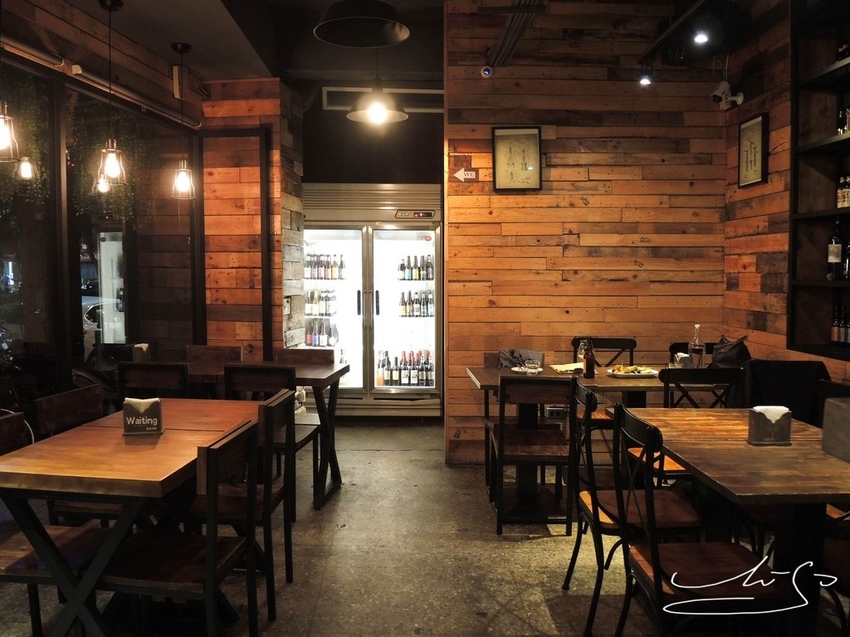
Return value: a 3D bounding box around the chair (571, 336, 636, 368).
[{"bbox_3d":[1.242,0.602,4.492,0.450,0.890,0.490,0,4,-3],"label":"chair"}]

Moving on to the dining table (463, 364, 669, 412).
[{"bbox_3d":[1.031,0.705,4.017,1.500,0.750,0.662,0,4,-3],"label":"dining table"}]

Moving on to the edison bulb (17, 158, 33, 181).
[{"bbox_3d":[-2.006,-0.749,3.456,0.070,0.109,0.070,0,4,7],"label":"edison bulb"}]

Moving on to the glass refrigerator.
[{"bbox_3d":[-0.498,-0.150,6.376,1.281,2.071,0.740,0,4,0],"label":"glass refrigerator"}]

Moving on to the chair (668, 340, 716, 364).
[{"bbox_3d":[1.700,0.608,4.002,0.430,0.885,0.470,0,4,-2],"label":"chair"}]

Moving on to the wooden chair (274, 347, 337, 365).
[{"bbox_3d":[-0.858,0.632,4.560,0.420,0.820,0.460,0,4,7],"label":"wooden chair"}]

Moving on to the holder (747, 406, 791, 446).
[{"bbox_3d":[1.165,0.360,2.333,0.138,0.124,0.078,0,4,-2],"label":"holder"}]

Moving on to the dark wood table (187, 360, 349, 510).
[{"bbox_3d":[-1.171,0.689,4.244,1.300,0.750,0.592,0,4,7],"label":"dark wood table"}]

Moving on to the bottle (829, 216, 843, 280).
[{"bbox_3d":[1.944,-0.330,3.255,0.074,0.299,0.074,0,4,-2],"label":"bottle"}]

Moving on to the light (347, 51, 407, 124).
[{"bbox_3d":[-0.282,-1.352,4.016,0.370,0.418,0.370,0,4,-2],"label":"light"}]

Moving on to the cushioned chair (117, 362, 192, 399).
[{"bbox_3d":[-1.463,0.647,4.012,0.400,0.825,0.460,0,4,7],"label":"cushioned chair"}]

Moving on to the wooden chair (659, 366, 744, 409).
[{"bbox_3d":[1.239,0.657,3.318,0.430,0.885,0.470,0,4,-2],"label":"wooden chair"}]

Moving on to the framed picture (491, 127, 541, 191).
[{"bbox_3d":[0.633,-1.093,4.687,0.338,0.425,0.030,0,4,-3],"label":"framed picture"}]

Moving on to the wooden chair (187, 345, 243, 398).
[{"bbox_3d":[-1.450,0.614,4.486,0.400,0.825,0.460,0,4,7],"label":"wooden chair"}]

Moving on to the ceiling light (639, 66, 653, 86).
[{"bbox_3d":[1.303,-1.433,4.061,0.080,0.110,0.080,0,4,-2],"label":"ceiling light"}]

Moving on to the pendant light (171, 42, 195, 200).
[{"bbox_3d":[-1.585,-1.280,4.466,0.150,0.998,0.150,0,4,7],"label":"pendant light"}]

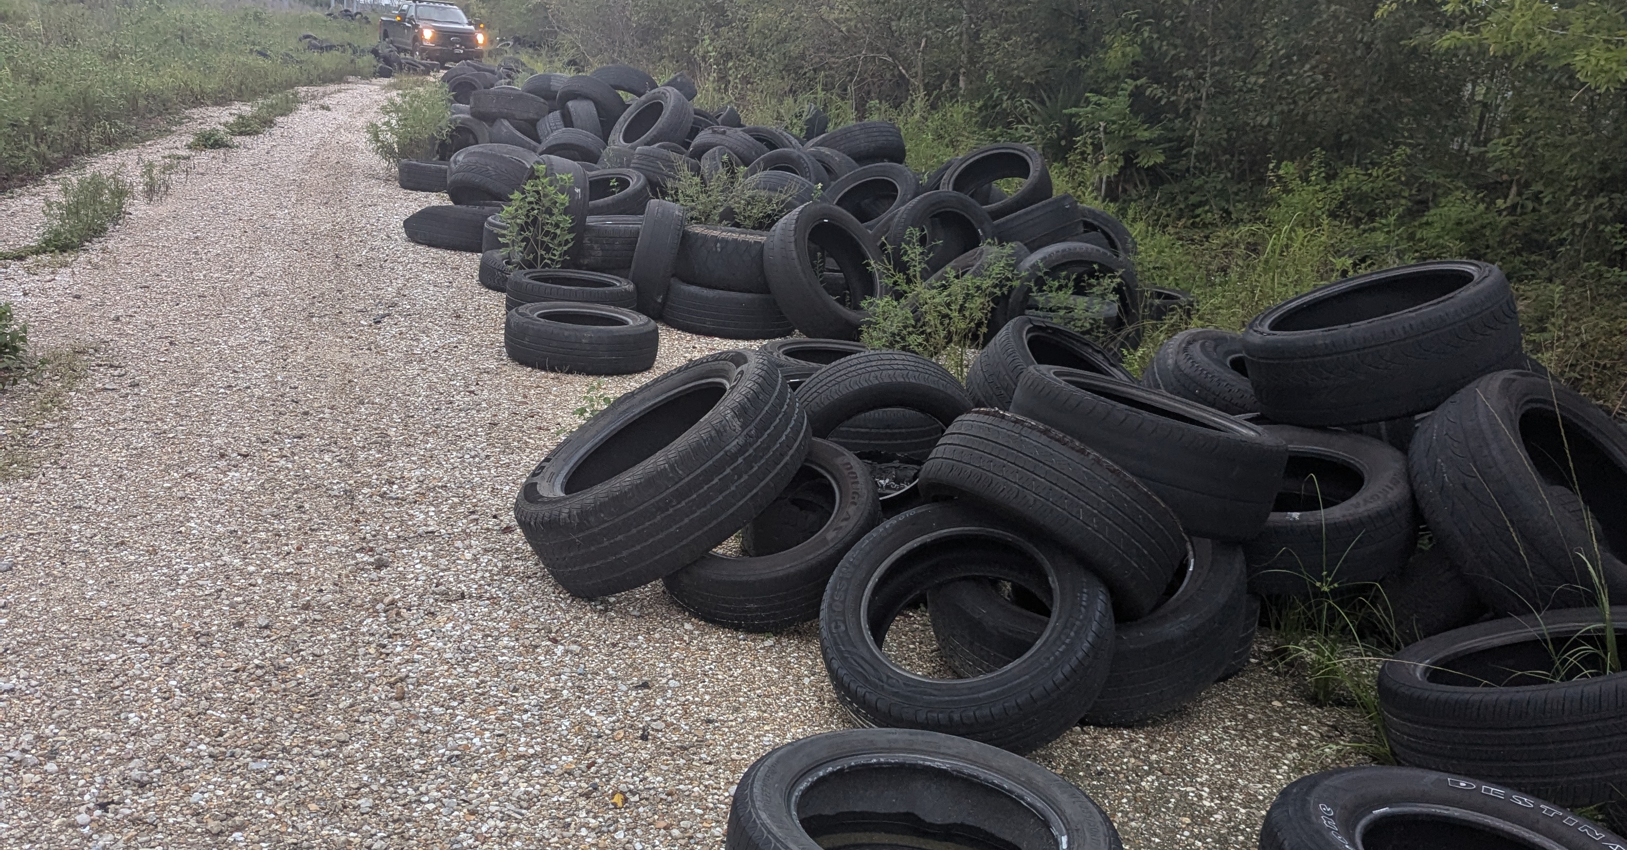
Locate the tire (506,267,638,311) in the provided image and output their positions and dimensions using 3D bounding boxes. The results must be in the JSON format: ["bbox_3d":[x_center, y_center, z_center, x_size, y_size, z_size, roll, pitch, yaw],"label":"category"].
[{"bbox_3d":[-1.258,-0.648,7.830,0.662,0.220,0.662,4,14,-9],"label":"tire"}]

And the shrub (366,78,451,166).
[{"bbox_3d":[-4.131,-3.098,15.400,0.760,0.840,0.700,3,14,-11],"label":"shrub"}]

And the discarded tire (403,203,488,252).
[{"bbox_3d":[-2.383,-1.334,10.047,0.709,0.260,0.709,4,8,-14],"label":"discarded tire"}]

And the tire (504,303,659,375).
[{"bbox_3d":[-1.068,-0.402,6.931,0.698,0.212,0.698,4,14,-9],"label":"tire"}]

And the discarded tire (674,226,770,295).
[{"bbox_3d":[-0.475,-0.901,8.140,0.740,0.265,0.740,5,14,-4],"label":"discarded tire"}]

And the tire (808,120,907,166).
[{"bbox_3d":[0.298,-1.848,10.200,0.670,0.240,0.670,-9,-7,3],"label":"tire"}]

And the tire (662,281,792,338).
[{"bbox_3d":[-0.455,-0.646,8.133,0.725,0.235,0.725,5,14,-4],"label":"tire"}]

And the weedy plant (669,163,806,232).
[{"bbox_3d":[-0.457,-1.286,8.905,0.680,0.460,0.550,3,14,-11],"label":"weedy plant"}]

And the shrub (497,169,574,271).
[{"bbox_3d":[-1.613,-1.156,8.724,0.400,0.620,0.380,3,14,-11],"label":"shrub"}]

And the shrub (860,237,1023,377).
[{"bbox_3d":[0.661,-0.600,7.725,0.700,0.630,0.600,3,14,-11],"label":"shrub"}]

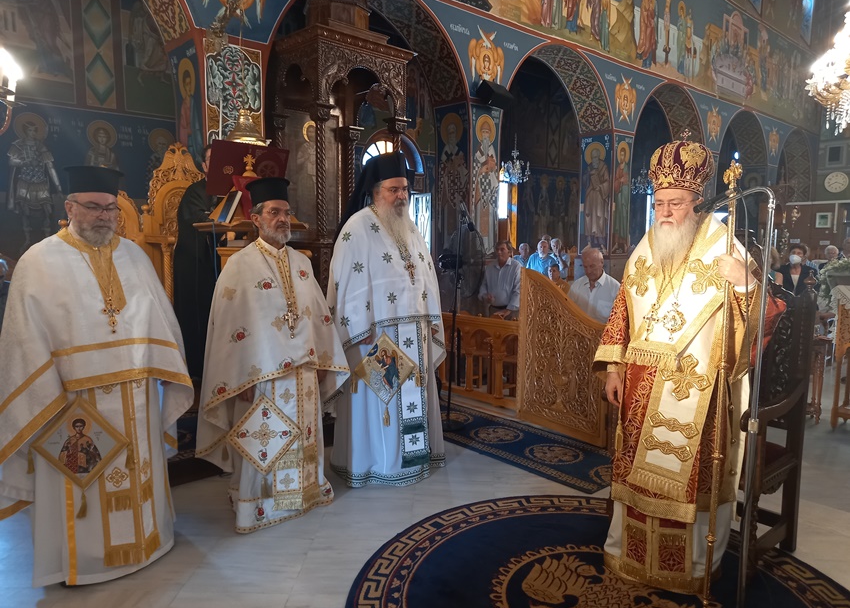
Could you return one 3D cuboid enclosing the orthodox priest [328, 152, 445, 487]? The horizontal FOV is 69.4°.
[{"bbox_3d":[-0.220,0.079,3.726,0.710,1.968,0.500,-4,8,-36],"label":"orthodox priest"}]

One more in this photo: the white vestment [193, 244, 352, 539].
[{"bbox_3d":[-0.767,0.396,3.163,0.770,1.448,0.520,-5,8,-41],"label":"white vestment"}]

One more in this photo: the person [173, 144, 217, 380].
[{"bbox_3d":[-1.495,-0.269,4.391,0.420,1.720,0.520,5,8,38],"label":"person"}]

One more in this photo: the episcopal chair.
[{"bbox_3d":[1.330,0.403,2.910,0.580,1.520,0.680,-5,8,-40],"label":"episcopal chair"}]

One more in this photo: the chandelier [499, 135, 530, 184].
[{"bbox_3d":[1.583,-2.541,10.800,0.540,0.840,0.540,0,6,0],"label":"chandelier"}]

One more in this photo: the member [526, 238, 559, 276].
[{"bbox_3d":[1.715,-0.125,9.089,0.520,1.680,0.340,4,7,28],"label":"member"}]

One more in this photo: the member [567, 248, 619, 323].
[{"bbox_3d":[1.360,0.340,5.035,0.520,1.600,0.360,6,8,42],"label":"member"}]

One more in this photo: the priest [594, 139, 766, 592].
[{"bbox_3d":[1.087,0.245,2.655,0.710,1.886,0.520,6,8,44],"label":"priest"}]

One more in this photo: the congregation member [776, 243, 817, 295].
[{"bbox_3d":[3.897,0.175,6.486,0.320,1.620,0.460,-5,8,-43],"label":"congregation member"}]

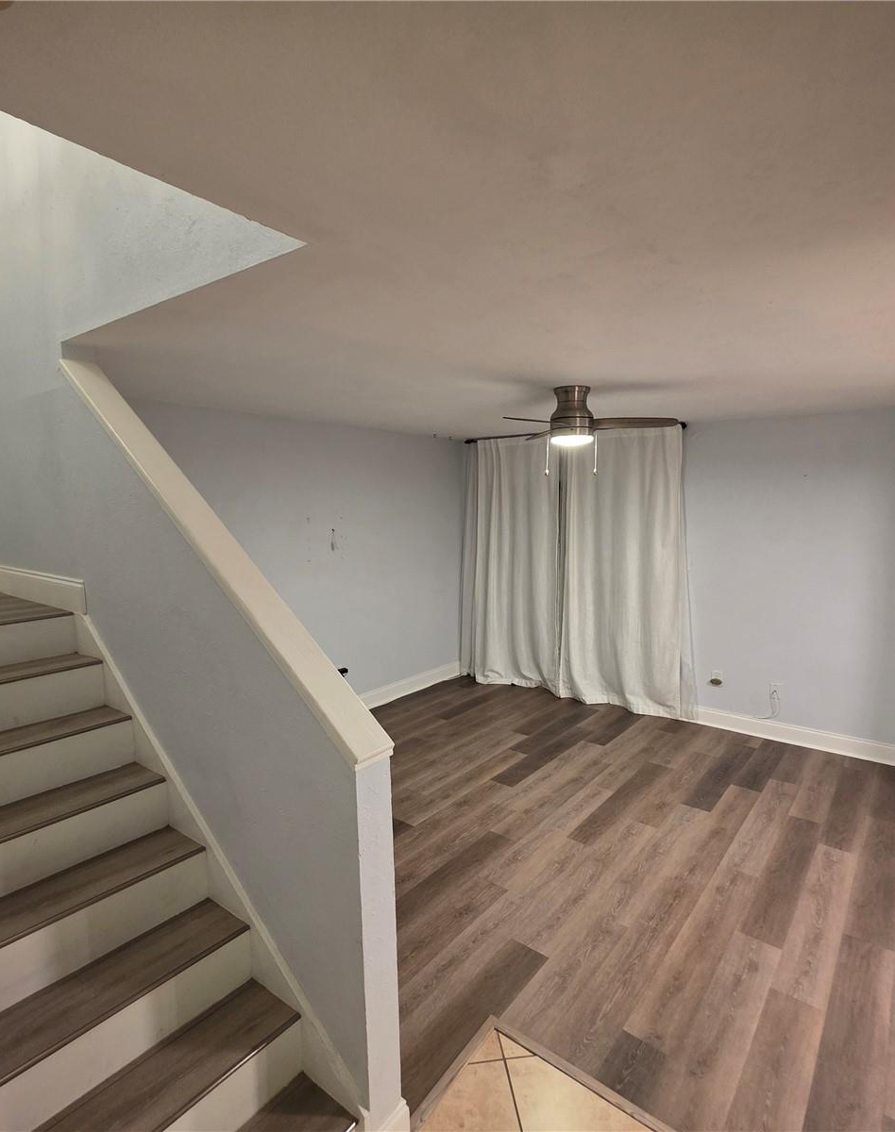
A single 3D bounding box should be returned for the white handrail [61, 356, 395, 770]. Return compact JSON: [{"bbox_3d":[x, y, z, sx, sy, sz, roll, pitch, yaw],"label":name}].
[{"bbox_3d":[-0.828,-0.168,1.809,2.035,0.037,0.135,44,29,26],"label":"white handrail"}]

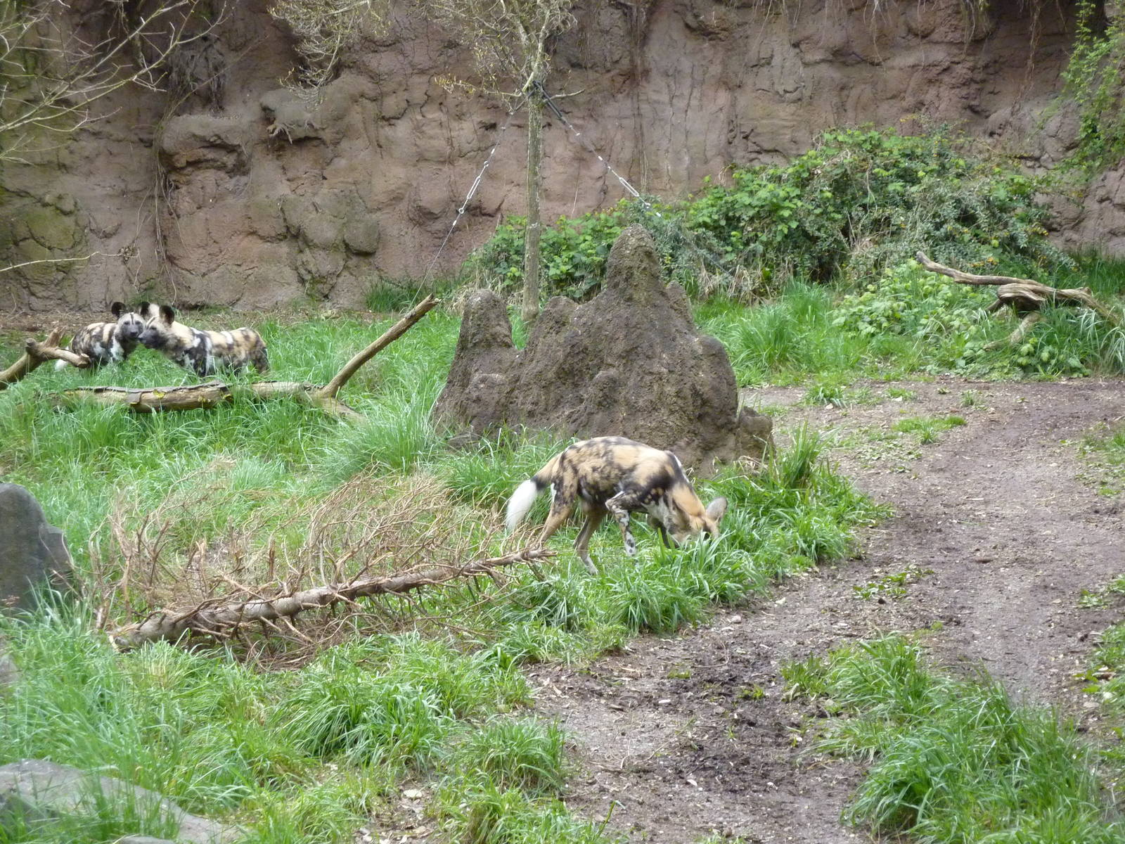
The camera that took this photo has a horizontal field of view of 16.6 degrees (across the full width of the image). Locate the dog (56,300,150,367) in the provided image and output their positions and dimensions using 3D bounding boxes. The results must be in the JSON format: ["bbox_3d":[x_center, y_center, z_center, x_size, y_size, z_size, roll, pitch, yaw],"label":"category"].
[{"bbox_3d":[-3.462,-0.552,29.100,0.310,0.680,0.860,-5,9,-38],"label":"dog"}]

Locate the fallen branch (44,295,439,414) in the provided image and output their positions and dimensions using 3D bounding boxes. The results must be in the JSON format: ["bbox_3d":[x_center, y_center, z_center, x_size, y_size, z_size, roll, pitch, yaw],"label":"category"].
[{"bbox_3d":[-2.220,-0.460,26.800,2.700,0.800,0.550,0,7,0],"label":"fallen branch"}]

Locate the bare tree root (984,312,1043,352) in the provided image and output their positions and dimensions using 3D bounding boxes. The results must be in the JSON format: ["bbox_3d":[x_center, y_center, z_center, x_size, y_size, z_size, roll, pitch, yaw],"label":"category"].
[{"bbox_3d":[3.494,-0.699,30.000,0.420,0.280,0.280,0,7,0],"label":"bare tree root"}]

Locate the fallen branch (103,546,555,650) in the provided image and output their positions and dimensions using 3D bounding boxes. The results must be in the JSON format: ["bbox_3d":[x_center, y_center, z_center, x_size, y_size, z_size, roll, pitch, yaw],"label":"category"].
[{"bbox_3d":[-1.127,0.866,18.900,2.320,0.330,0.350,-4,8,-29],"label":"fallen branch"}]

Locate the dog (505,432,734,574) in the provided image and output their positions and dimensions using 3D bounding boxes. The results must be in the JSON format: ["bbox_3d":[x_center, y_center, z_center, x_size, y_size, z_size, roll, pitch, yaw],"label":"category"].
[{"bbox_3d":[0.279,0.438,20.300,1.150,0.690,0.330,0,7,3],"label":"dog"}]

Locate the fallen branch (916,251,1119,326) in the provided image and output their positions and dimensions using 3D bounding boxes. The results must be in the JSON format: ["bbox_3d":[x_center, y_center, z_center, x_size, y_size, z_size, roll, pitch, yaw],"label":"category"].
[{"bbox_3d":[3.570,-1.043,30.300,1.500,0.520,0.550,0,7,0],"label":"fallen branch"}]

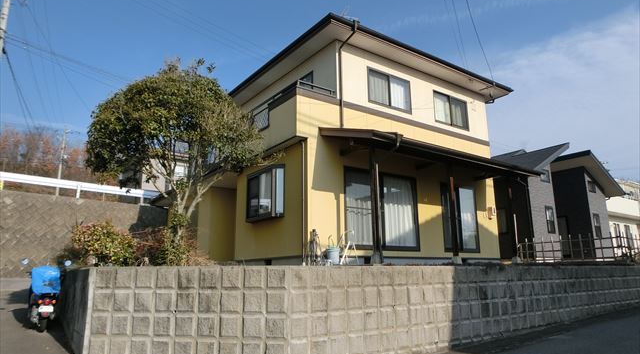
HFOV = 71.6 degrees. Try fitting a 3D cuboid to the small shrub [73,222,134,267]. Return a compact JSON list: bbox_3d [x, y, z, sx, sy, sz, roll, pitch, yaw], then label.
[{"bbox_3d":[-3.853,1.202,7.934,1.120,0.816,1.050,6,-14,-25],"label":"small shrub"}]

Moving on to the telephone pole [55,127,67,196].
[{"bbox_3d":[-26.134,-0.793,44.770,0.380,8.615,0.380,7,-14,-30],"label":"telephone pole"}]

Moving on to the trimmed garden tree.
[{"bbox_3d":[-3.130,-0.367,9.611,3.600,4.644,3.500,4,-13,-18],"label":"trimmed garden tree"}]

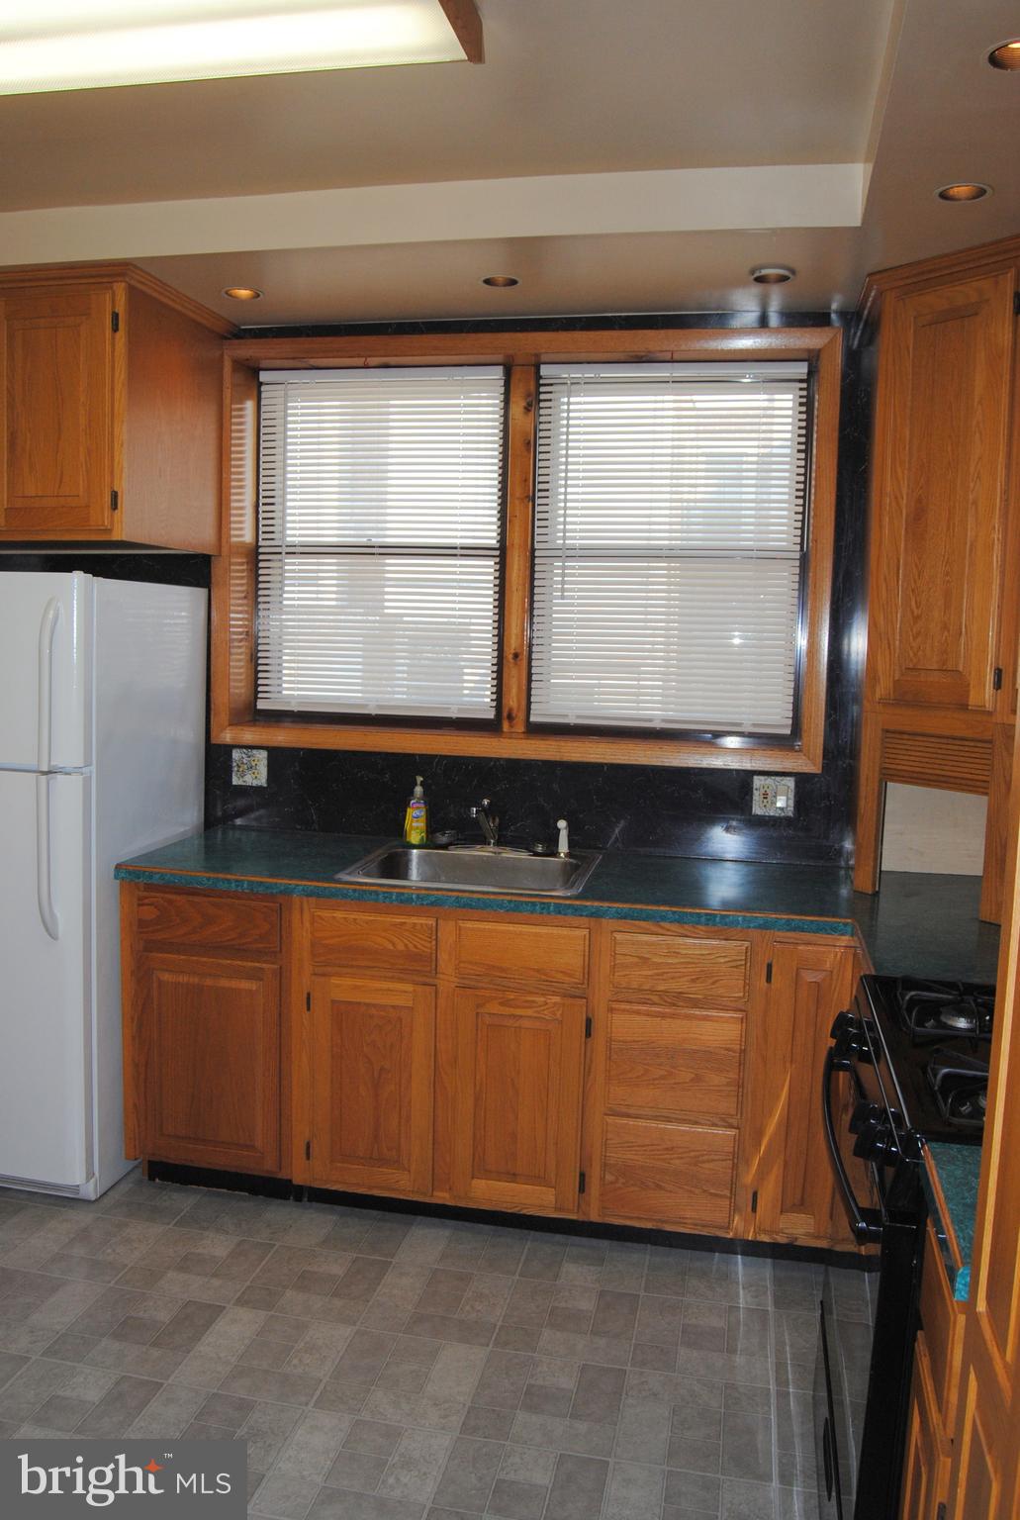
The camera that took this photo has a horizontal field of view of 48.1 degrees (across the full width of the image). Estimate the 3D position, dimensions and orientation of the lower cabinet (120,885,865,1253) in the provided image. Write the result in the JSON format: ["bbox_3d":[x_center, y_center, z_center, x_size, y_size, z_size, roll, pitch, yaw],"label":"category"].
[{"bbox_3d":[-0.042,0.755,3.204,1.954,0.820,0.620,3,6,12],"label":"lower cabinet"}]

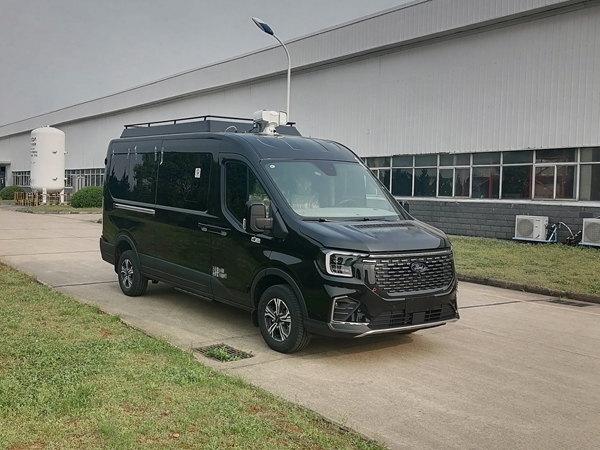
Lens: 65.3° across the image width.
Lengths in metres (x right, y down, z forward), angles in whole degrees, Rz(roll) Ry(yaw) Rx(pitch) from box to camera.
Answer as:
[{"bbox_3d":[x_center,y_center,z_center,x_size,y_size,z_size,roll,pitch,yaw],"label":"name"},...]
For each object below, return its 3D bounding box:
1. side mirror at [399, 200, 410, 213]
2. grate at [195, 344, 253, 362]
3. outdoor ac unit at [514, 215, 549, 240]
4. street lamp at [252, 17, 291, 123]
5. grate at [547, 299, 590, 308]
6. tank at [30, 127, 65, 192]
[{"bbox_3d":[1.366,-0.140,6.305,0.170,0.330,0.260,5,5,44],"label":"side mirror"},{"bbox_3d":[-0.753,1.277,4.631,0.480,0.035,0.350,5,5,44],"label":"grate"},{"bbox_3d":[8.376,0.082,16.843,0.970,0.800,0.400,5,5,44],"label":"outdoor ac unit"},{"bbox_3d":[-0.785,-2.320,12.651,0.320,5.980,1.510,5,5,44],"label":"street lamp"},{"bbox_3d":[4.369,1.273,7.577,0.490,0.035,0.380,5,5,44],"label":"grate"},{"bbox_3d":[-22.602,-5.474,42.000,2.700,6.550,2.700,5,5,44],"label":"tank"}]

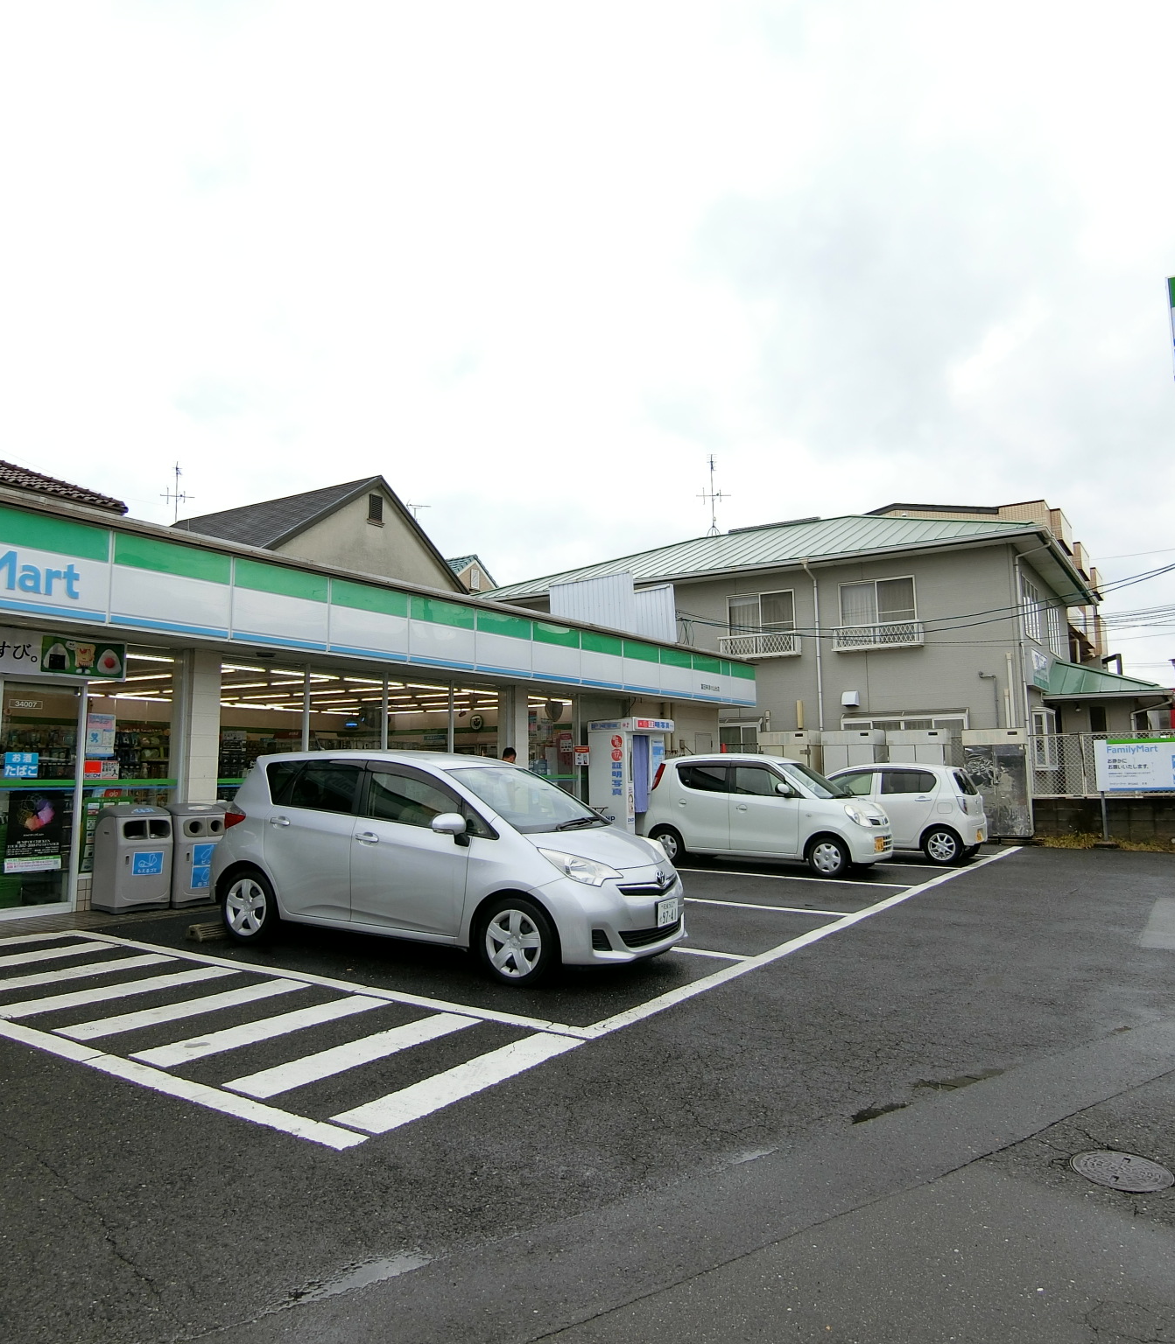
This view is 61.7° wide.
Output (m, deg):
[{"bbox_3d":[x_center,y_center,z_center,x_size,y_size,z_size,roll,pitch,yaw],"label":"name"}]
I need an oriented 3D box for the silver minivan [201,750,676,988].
[{"bbox_3d":[-1.088,1.374,7.827,3.995,1.585,1.695,-2,-6,31],"label":"silver minivan"}]

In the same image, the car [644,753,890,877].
[{"bbox_3d":[2.566,1.939,13.925,3.395,1.610,1.475,-2,-6,31],"label":"car"}]

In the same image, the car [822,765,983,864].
[{"bbox_3d":[4.650,2.204,15.951,3.395,1.500,1.475,-3,-6,37],"label":"car"}]

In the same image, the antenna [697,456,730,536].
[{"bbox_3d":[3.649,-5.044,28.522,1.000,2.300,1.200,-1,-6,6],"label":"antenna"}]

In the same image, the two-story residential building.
[{"bbox_3d":[6.193,0.050,26.634,16.000,8.250,9.700,-5,-7,34],"label":"two-story residential building"}]

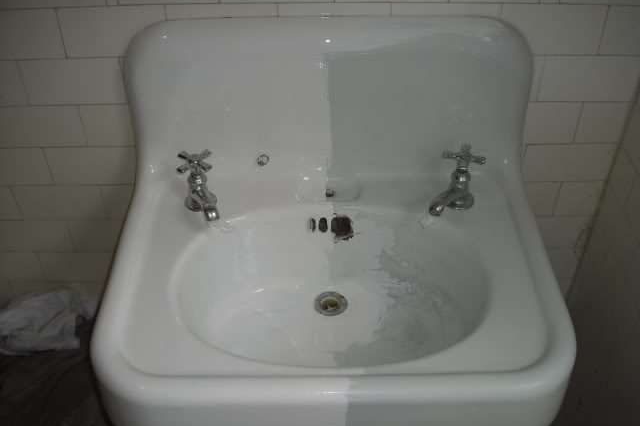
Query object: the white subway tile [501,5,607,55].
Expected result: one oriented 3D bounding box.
[{"bbox_3d":[0.321,-0.255,0.975,0.152,0.076,0.010,0,42,0],"label":"white subway tile"}]

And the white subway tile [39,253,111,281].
[{"bbox_3d":[-0.435,0.096,1.285,0.152,0.076,0.010,0,42,0],"label":"white subway tile"}]

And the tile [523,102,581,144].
[{"bbox_3d":[0.322,-0.141,1.087,0.152,0.076,0.009,0,42,0],"label":"tile"}]

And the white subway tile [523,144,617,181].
[{"bbox_3d":[0.401,-0.083,1.139,0.147,0.076,0.009,0,42,0],"label":"white subway tile"}]

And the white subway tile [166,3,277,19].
[{"bbox_3d":[-0.134,-0.257,0.981,0.152,0.076,0.009,0,42,0],"label":"white subway tile"}]

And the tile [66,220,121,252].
[{"bbox_3d":[-0.361,0.038,1.233,0.152,0.076,0.010,0,42,0],"label":"tile"}]

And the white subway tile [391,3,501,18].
[{"bbox_3d":[0.172,-0.257,0.974,0.152,0.076,0.010,0,42,0],"label":"white subway tile"}]

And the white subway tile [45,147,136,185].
[{"bbox_3d":[-0.360,-0.078,1.128,0.152,0.076,0.010,0,42,0],"label":"white subway tile"}]

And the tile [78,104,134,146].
[{"bbox_3d":[-0.285,-0.137,1.076,0.152,0.076,0.010,0,42,0],"label":"tile"}]

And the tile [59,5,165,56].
[{"bbox_3d":[-0.285,-0.254,0.983,0.152,0.076,0.009,0,42,0],"label":"tile"}]

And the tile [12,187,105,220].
[{"bbox_3d":[-0.438,-0.020,1.190,0.152,0.076,0.009,0,42,0],"label":"tile"}]

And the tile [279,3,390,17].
[{"bbox_3d":[0.020,-0.257,0.973,0.152,0.076,0.010,0,42,0],"label":"tile"}]

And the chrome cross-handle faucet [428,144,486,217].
[{"bbox_3d":[0.201,-0.044,1.038,0.060,0.102,0.109,28,49,28],"label":"chrome cross-handle faucet"}]

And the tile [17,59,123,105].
[{"bbox_3d":[-0.360,-0.195,1.035,0.152,0.076,0.009,0,42,0],"label":"tile"}]

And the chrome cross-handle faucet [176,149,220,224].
[{"bbox_3d":[-0.177,-0.041,1.050,0.055,0.089,0.089,-18,45,-19],"label":"chrome cross-handle faucet"}]

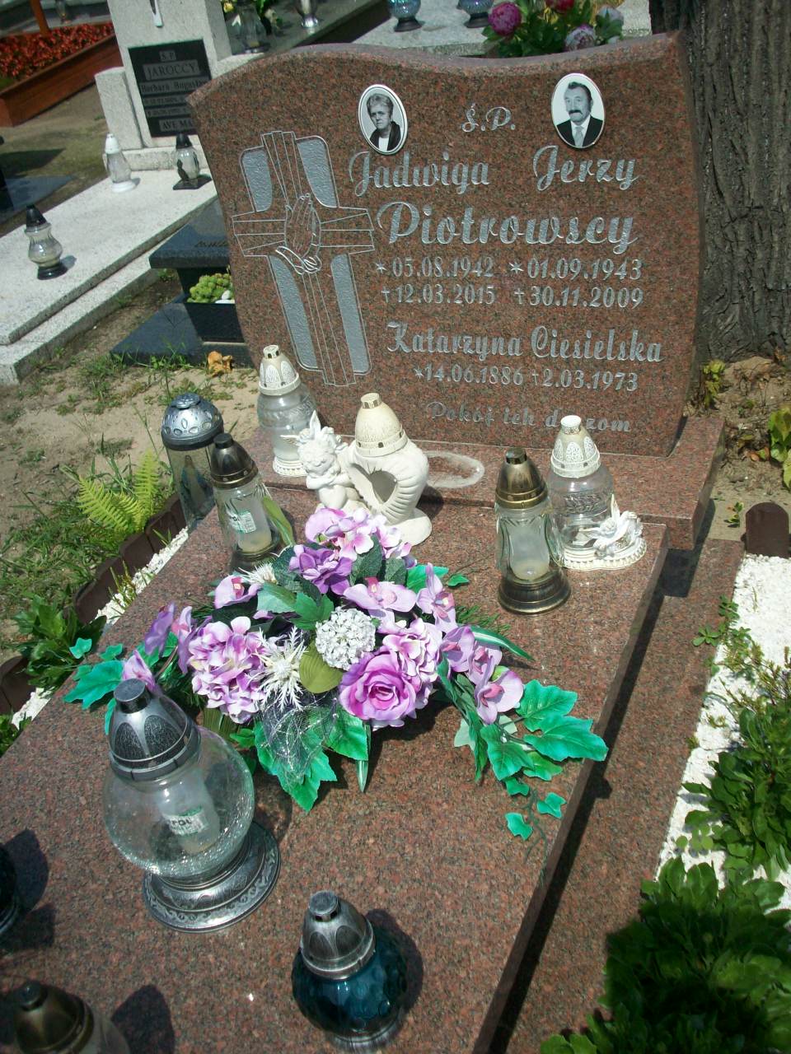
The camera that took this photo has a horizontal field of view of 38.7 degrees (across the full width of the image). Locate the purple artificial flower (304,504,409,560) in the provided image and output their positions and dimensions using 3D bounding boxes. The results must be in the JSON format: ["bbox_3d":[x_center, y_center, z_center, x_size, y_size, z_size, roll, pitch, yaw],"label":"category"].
[{"bbox_3d":[-0.057,0.011,1.718,0.145,0.075,0.095,6,38,23],"label":"purple artificial flower"}]

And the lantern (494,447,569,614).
[{"bbox_3d":[0.215,-0.002,1.858,0.120,0.281,0.120,6,38,24],"label":"lantern"}]

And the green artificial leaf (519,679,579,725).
[{"bbox_3d":[0.209,0.245,1.553,0.098,0.022,0.080,-25,37,-17],"label":"green artificial leaf"}]

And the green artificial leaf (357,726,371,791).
[{"bbox_3d":[-0.041,0.300,1.453,0.019,0.012,0.083,0,78,6],"label":"green artificial leaf"}]

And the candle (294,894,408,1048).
[{"bbox_3d":[-0.052,0.442,1.145,0.119,0.184,0.119,-20,35,-10],"label":"candle"}]

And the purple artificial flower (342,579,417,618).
[{"bbox_3d":[-0.021,0.101,1.582,0.097,0.042,0.065,6,38,23],"label":"purple artificial flower"}]

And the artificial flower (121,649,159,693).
[{"bbox_3d":[-0.392,0.226,1.731,0.065,0.080,0.045,-17,-4,-7],"label":"artificial flower"}]

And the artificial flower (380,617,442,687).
[{"bbox_3d":[0.022,0.174,1.538,0.082,0.090,0.068,-20,-5,-11],"label":"artificial flower"}]

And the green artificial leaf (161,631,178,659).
[{"bbox_3d":[-0.373,0.196,1.867,0.034,0.045,0.025,6,3,24],"label":"green artificial leaf"}]

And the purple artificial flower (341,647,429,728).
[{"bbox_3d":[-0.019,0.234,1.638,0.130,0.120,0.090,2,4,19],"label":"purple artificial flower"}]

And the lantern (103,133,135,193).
[{"bbox_3d":[-1.121,-1.474,4.545,0.090,0.211,0.090,6,38,23],"label":"lantern"}]

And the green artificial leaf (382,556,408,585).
[{"bbox_3d":[-0.001,0.063,1.639,0.040,0.025,0.050,6,38,23],"label":"green artificial leaf"}]

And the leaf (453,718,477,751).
[{"bbox_3d":[0.095,0.284,1.537,0.035,0.025,0.055,6,38,23],"label":"leaf"}]

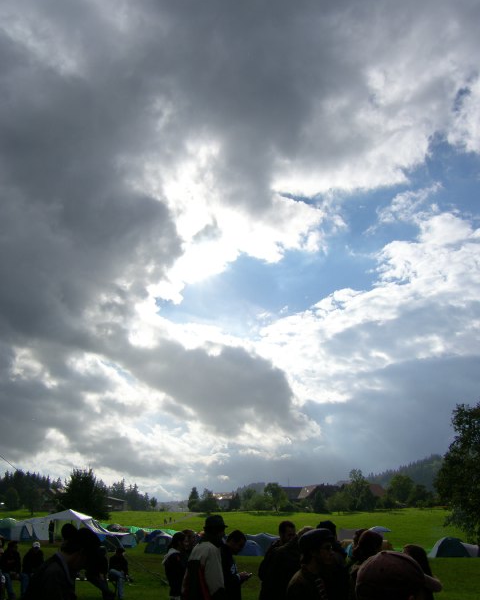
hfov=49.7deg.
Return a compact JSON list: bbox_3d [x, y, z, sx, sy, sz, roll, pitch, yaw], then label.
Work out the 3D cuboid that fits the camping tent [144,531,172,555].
[{"bbox_3d":[-4.409,14.064,30.096,2.300,1.237,2.200,0,-23,0],"label":"camping tent"}]

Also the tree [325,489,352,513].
[{"bbox_3d":[37.102,75.522,195.000,10.230,8.432,10.230,-4,-23,9],"label":"tree"}]

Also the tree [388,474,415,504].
[{"bbox_3d":[69.756,82.577,225.000,11.804,12.660,11.804,-6,-23,15],"label":"tree"}]

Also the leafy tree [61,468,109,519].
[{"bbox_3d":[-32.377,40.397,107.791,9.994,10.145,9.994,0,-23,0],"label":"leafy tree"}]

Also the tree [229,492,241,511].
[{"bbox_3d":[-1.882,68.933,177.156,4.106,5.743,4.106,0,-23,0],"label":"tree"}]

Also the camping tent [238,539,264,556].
[{"bbox_3d":[0.647,15.806,33.000,1.726,0.902,2.000,0,-23,0],"label":"camping tent"}]

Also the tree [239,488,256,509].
[{"bbox_3d":[3.187,84.566,220.000,7.420,8.333,7.420,0,-23,1],"label":"tree"}]

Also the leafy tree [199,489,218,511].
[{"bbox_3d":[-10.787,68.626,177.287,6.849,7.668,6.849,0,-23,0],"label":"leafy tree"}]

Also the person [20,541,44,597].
[{"bbox_3d":[-5.133,6.678,12.807,0.600,1.276,0.750,3,-23,-7],"label":"person"}]

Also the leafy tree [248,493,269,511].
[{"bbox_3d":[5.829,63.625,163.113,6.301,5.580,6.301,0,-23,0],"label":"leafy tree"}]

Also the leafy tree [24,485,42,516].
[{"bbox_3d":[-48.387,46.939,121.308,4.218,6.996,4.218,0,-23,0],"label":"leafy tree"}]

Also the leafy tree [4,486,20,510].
[{"bbox_3d":[-79.100,69.191,180.000,5.396,8.117,5.396,9,-24,-21],"label":"leafy tree"}]

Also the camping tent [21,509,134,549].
[{"bbox_3d":[-12.225,17.582,40.000,7.587,2.591,5.000,4,-23,-9],"label":"camping tent"}]

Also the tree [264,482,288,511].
[{"bbox_3d":[14.806,79.911,210.000,9.443,11.000,9.443,-1,-23,3],"label":"tree"}]

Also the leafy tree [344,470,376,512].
[{"bbox_3d":[50.044,78.699,215.000,12.891,16.395,12.891,-5,-23,11],"label":"leafy tree"}]

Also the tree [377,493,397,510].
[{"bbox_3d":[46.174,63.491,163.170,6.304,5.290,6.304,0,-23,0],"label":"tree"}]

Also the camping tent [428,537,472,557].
[{"bbox_3d":[12.667,14.925,31.360,2.600,1.126,2.400,-2,-23,5],"label":"camping tent"}]

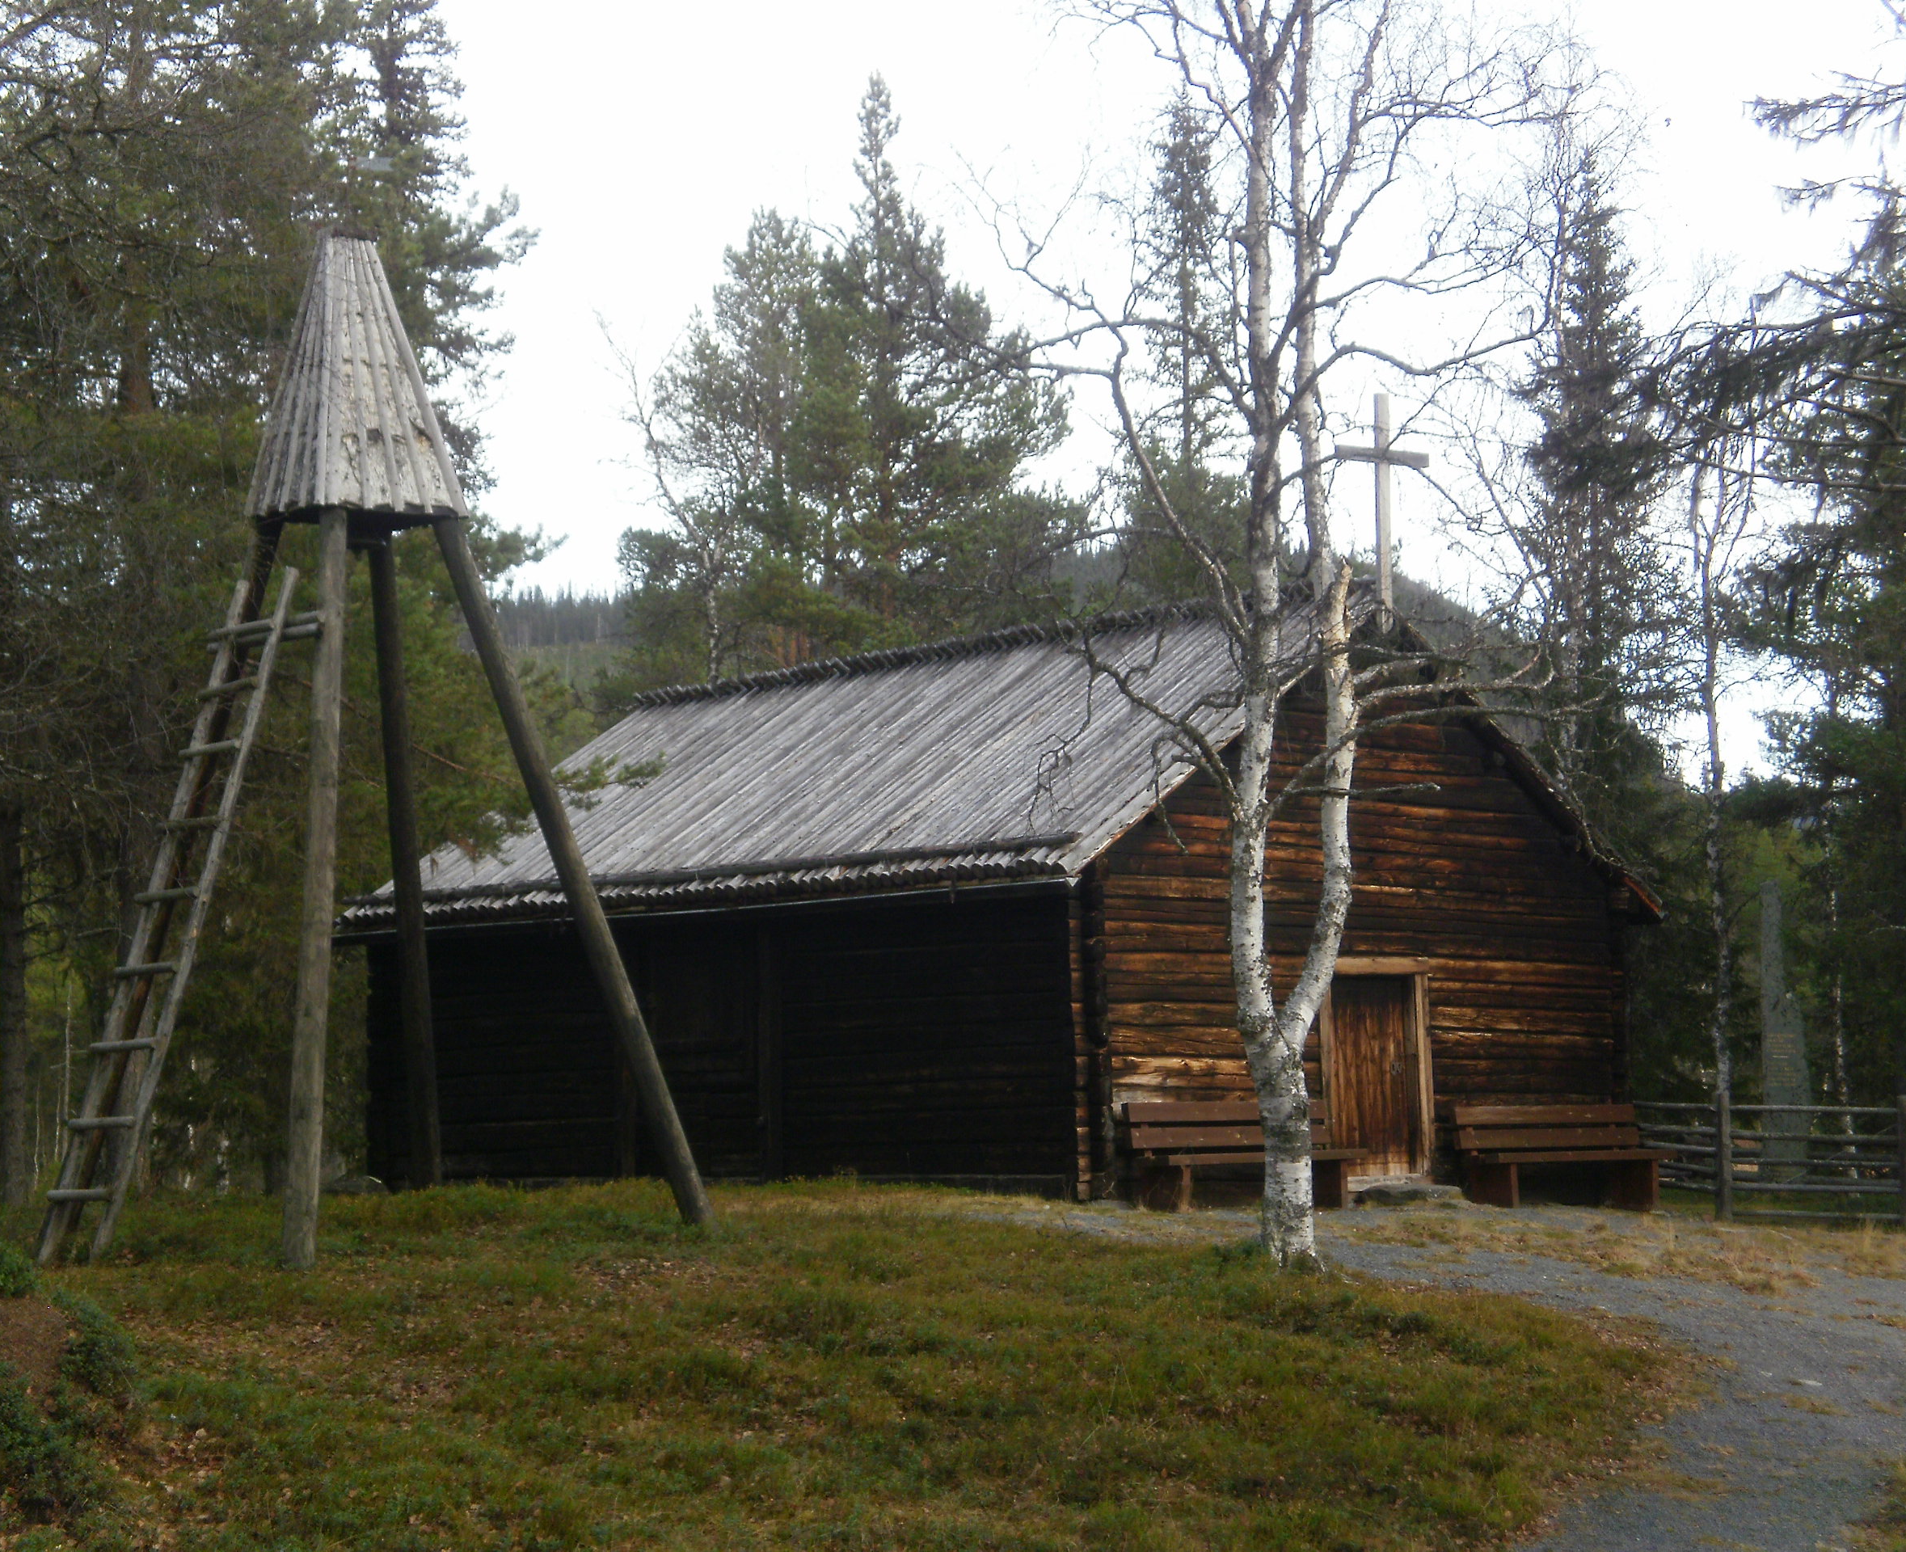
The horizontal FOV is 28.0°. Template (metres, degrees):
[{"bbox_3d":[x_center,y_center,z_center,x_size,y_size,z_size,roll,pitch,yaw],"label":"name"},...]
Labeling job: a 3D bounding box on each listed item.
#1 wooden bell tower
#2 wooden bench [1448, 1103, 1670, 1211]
[{"bbox_3d":[-3.293,-0.219,21.033,2.895,5.687,2.625,4,-7,-42],"label":"wooden bell tower"},{"bbox_3d":[4.946,3.069,30.838,2.295,0.842,0.499,4,-7,-42],"label":"wooden bench"}]

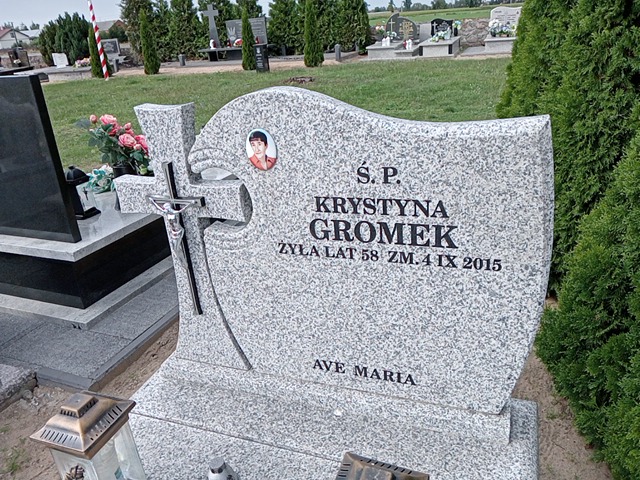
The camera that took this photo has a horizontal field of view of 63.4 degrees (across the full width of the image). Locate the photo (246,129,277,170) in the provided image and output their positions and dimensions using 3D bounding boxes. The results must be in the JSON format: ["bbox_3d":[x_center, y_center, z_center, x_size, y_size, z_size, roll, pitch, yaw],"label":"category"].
[{"bbox_3d":[-0.135,-0.208,1.200,0.080,0.100,0.010,5,25,20],"label":"photo"}]

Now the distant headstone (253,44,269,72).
[{"bbox_3d":[-1.787,-5.575,15.900,0.290,0.753,0.290,5,25,20],"label":"distant headstone"}]

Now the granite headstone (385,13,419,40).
[{"bbox_3d":[2.836,-7.366,17.900,1.080,0.806,0.150,5,25,20],"label":"granite headstone"}]

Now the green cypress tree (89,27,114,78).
[{"bbox_3d":[-7.787,-6.673,18.400,0.540,1.642,0.540,5,25,20],"label":"green cypress tree"}]

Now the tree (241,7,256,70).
[{"bbox_3d":[-2.247,-6.499,16.700,0.420,1.912,0.420,5,25,20],"label":"tree"}]

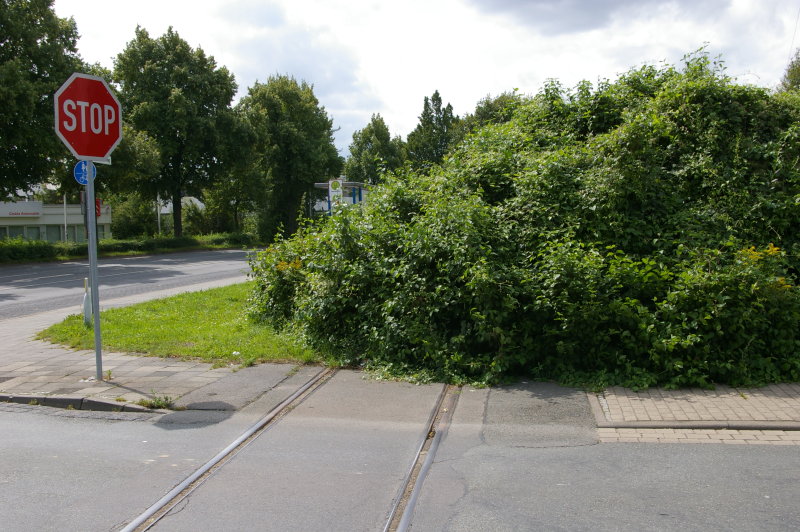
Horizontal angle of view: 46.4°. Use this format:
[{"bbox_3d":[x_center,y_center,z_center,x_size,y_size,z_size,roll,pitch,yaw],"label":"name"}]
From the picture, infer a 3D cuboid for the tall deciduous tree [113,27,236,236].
[{"bbox_3d":[-13.800,-7.950,57.000,7.600,13.400,7.600,0,3,0],"label":"tall deciduous tree"}]

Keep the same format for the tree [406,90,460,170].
[{"bbox_3d":[3.050,-9.150,85.000,5.500,13.700,5.500,0,3,0],"label":"tree"}]

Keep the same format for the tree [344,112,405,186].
[{"bbox_3d":[-2.200,-8.150,85.000,6.000,11.800,6.000,0,3,0],"label":"tree"}]

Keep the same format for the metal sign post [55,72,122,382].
[{"bbox_3d":[-3.280,-0.390,9.930,0.140,3.250,0.910,0,3,30],"label":"metal sign post"}]

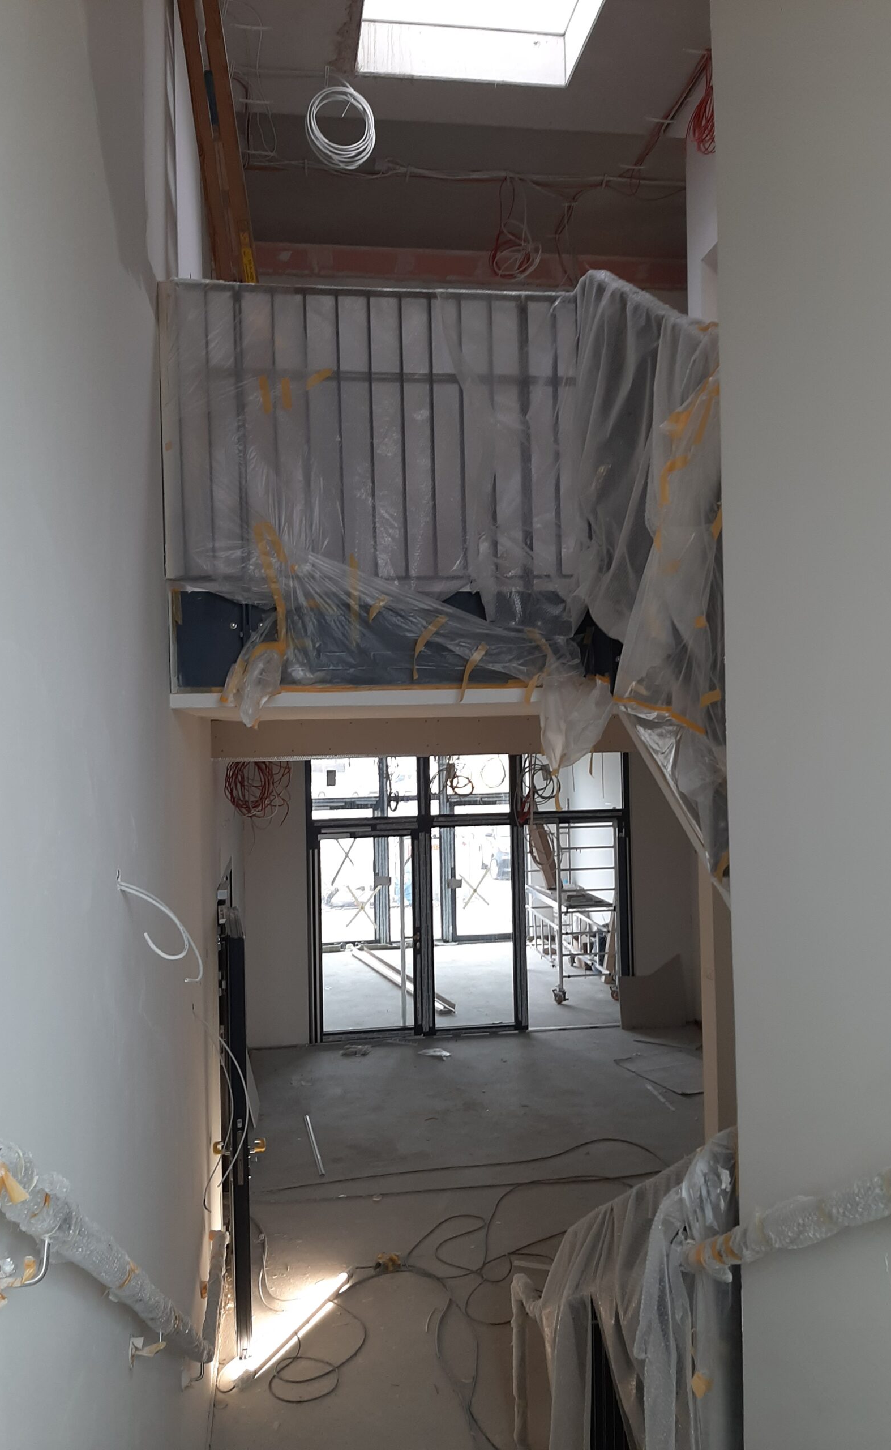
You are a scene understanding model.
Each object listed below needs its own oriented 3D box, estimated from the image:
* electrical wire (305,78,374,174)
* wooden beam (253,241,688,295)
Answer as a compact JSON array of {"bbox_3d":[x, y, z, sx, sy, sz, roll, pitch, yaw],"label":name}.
[{"bbox_3d":[-0.510,-2.904,5.277,0.334,0.436,0.120,-1,-1,-8],"label":"electrical wire"},{"bbox_3d":[0.167,-3.030,7.276,3.123,0.223,0.120,-1,-1,-8],"label":"wooden beam"}]

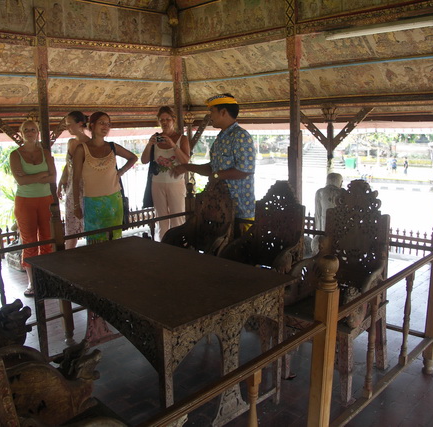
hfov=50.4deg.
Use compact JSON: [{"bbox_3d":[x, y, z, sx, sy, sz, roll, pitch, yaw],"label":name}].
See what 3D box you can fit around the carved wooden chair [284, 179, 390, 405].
[{"bbox_3d":[0.709,0.402,2.729,0.570,1.170,0.490,-12,15,-43],"label":"carved wooden chair"}]

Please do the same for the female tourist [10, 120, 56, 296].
[{"bbox_3d":[-1.723,-0.050,4.333,0.450,1.630,0.310,-3,11,-7],"label":"female tourist"}]

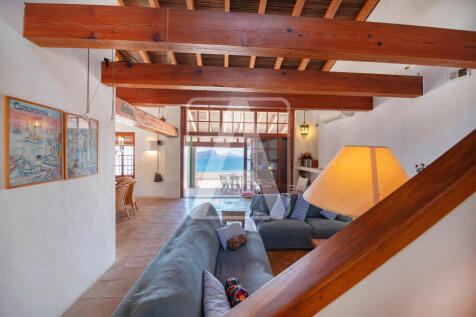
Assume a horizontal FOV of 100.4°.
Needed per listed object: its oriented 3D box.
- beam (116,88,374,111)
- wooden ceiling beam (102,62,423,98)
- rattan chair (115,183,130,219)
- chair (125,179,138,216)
[{"bbox_3d":[0.230,-1.097,3.745,4.800,0.274,0.136,1,1,-4],"label":"beam"},{"bbox_3d":[0.467,-1.086,2.800,4.475,0.274,0.136,1,1,-4],"label":"wooden ceiling beam"},{"bbox_3d":[-2.994,1.055,5.030,0.560,0.860,0.560,1,1,-4],"label":"rattan chair"},{"bbox_3d":[-3.023,1.039,5.445,0.560,0.880,0.560,1,1,-4],"label":"chair"}]

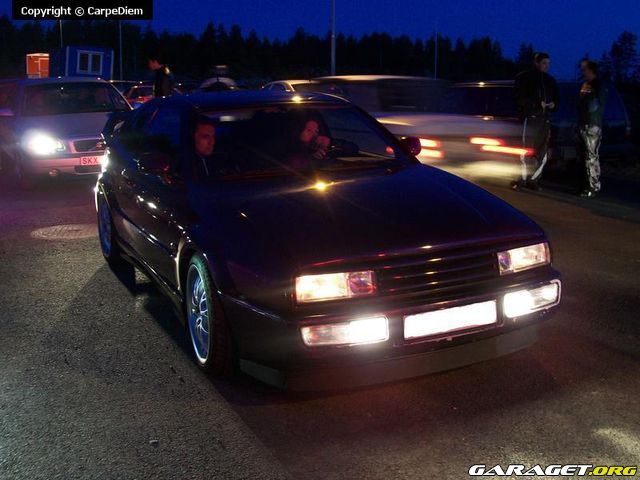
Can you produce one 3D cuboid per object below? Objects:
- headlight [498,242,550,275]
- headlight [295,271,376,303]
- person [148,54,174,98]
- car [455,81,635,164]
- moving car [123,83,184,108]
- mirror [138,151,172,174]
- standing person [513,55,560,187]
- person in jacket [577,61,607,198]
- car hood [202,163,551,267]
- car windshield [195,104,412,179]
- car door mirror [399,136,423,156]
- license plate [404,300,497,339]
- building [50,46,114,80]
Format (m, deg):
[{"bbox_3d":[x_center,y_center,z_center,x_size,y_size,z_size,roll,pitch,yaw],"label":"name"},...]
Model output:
[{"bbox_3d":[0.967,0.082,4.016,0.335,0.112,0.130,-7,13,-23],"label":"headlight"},{"bbox_3d":[0.052,0.188,3.589,0.360,0.120,0.120,-5,13,-21],"label":"headlight"},{"bbox_3d":[-2.610,-2.198,13.700,0.360,1.740,0.500,-4,12,-17],"label":"person"},{"bbox_3d":[3.553,-2.025,14.038,1.690,1.400,4.200,-1,11,-5],"label":"car"},{"bbox_3d":[-5.703,-4.814,28.362,4.300,1.420,1.700,-11,16,-44],"label":"moving car"},{"bbox_3d":[-0.914,-0.428,4.622,0.180,0.130,0.110,-6,14,-27],"label":"mirror"},{"bbox_3d":[2.900,-1.569,11.023,0.600,1.760,0.380,-4,12,-17],"label":"standing person"},{"bbox_3d":[3.485,-1.453,10.700,0.330,1.710,0.460,0,12,-2],"label":"person in jacket"},{"bbox_3d":[0.260,-0.164,4.312,1.420,0.260,1.220,-7,13,-23],"label":"car hood"},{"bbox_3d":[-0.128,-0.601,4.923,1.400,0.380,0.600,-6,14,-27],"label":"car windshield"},{"bbox_3d":[0.578,-0.592,5.375,0.180,0.130,0.110,-6,14,-27],"label":"car door mirror"},{"bbox_3d":[0.584,0.355,3.720,0.490,0.112,0.020,-7,13,-23],"label":"license plate"},{"bbox_3d":[-11.704,-8.106,41.000,2.600,2.700,2.900,-4,14,-31],"label":"building"}]

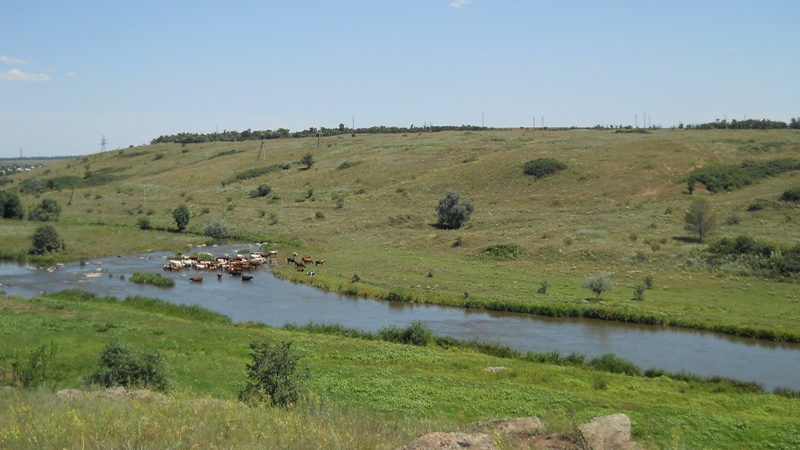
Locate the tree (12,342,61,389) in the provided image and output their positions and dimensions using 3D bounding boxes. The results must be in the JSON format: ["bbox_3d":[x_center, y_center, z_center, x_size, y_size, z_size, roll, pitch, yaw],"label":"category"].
[{"bbox_3d":[-11.509,4.480,30.000,1.500,1.600,1.300,-2,4,-21],"label":"tree"}]

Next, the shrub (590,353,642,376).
[{"bbox_3d":[20.565,13.251,90.000,4.700,1.950,3.200,1,4,13],"label":"shrub"}]

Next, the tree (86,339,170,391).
[{"bbox_3d":[-8.310,4.331,29.000,2.500,1.700,2.000,-1,4,-16],"label":"tree"}]

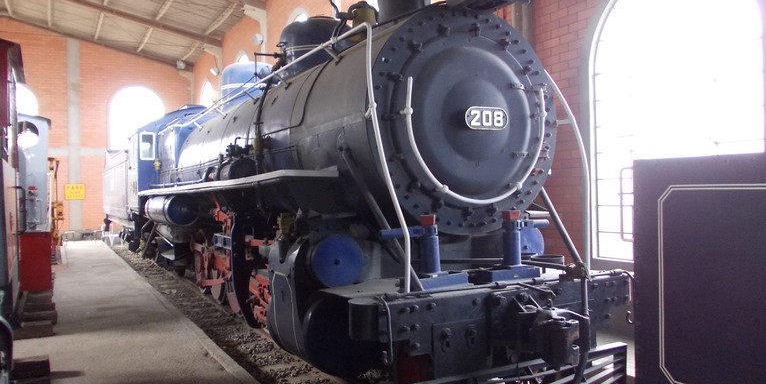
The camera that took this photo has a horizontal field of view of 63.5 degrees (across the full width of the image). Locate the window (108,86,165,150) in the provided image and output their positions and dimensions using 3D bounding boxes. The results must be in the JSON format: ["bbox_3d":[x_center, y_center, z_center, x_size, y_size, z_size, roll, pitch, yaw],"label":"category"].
[{"bbox_3d":[-10.579,-3.147,26.661,2.256,2.823,0.180,-1,0,-28],"label":"window"}]

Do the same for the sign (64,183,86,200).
[{"bbox_3d":[-12.615,-0.004,25.399,0.742,0.660,0.030,-1,0,-28],"label":"sign"}]

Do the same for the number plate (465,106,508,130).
[{"bbox_3d":[0.819,-0.574,4.831,0.415,0.185,0.030,-1,0,-28],"label":"number plate"}]

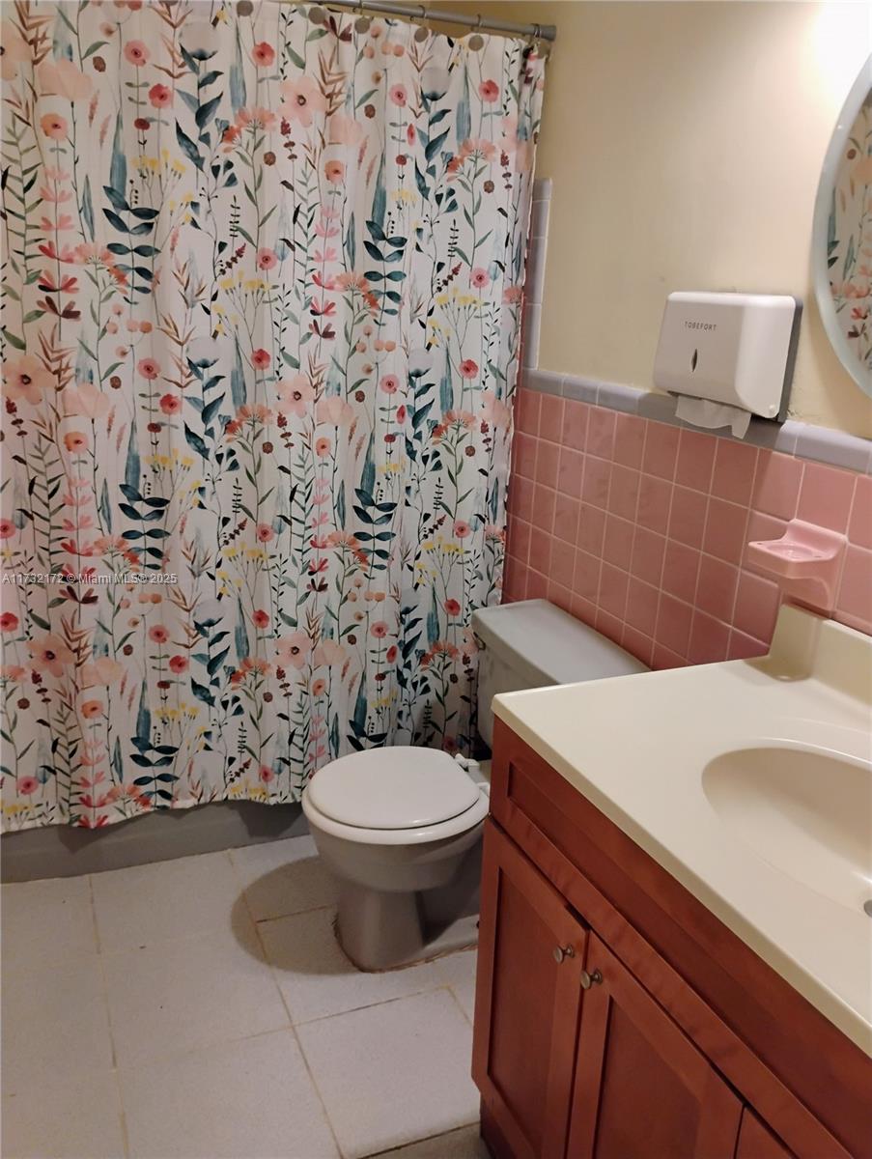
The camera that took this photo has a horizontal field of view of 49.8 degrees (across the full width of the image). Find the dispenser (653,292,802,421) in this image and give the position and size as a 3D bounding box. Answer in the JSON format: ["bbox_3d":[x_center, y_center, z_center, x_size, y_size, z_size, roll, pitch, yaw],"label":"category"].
[{"bbox_3d":[0.496,-0.387,1.619,0.102,0.196,0.244,-5,19,-23],"label":"dispenser"}]

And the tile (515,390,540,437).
[{"bbox_3d":[0.239,-0.419,2.364,0.010,0.108,0.111,-5,19,-23],"label":"tile"}]

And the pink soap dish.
[{"bbox_3d":[0.574,-0.018,1.512,0.095,0.120,0.118,-5,19,-23],"label":"pink soap dish"}]

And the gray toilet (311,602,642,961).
[{"bbox_3d":[0.041,0.479,2.061,0.686,0.688,0.502,-5,19,-23],"label":"gray toilet"}]

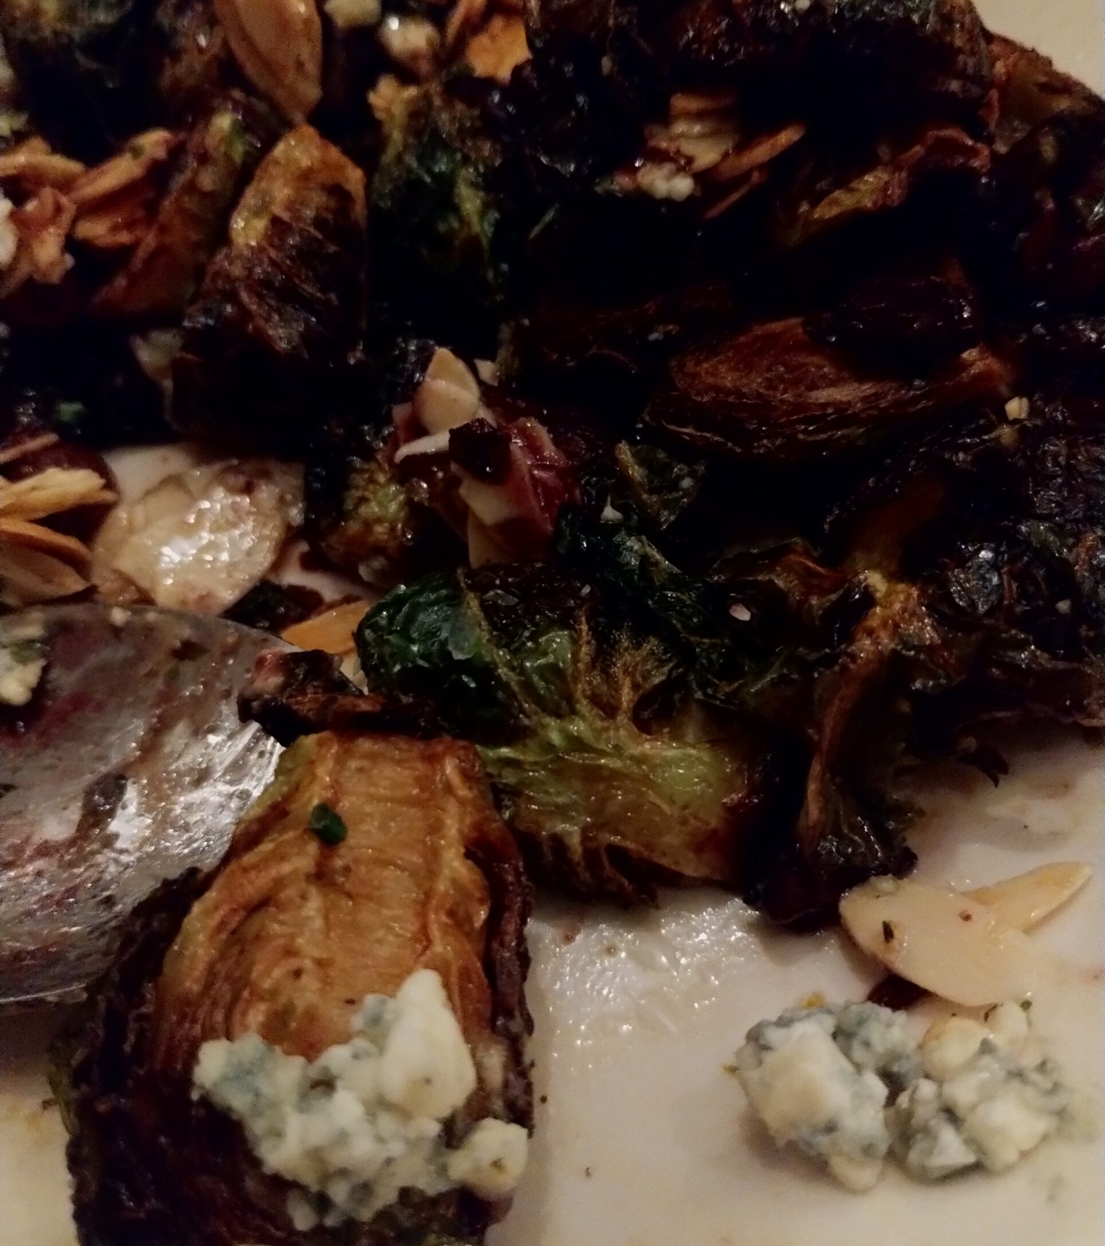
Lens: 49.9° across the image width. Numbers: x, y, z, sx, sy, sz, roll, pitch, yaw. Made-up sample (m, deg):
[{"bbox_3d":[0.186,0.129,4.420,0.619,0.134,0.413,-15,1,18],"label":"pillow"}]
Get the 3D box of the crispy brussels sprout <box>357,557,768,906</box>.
[{"bbox_3d":[0.001,0.011,0.124,0.040,0.023,0.027,0,60,0],"label":"crispy brussels sprout"}]

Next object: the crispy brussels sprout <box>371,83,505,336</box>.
[{"bbox_3d":[-0.015,-0.053,0.152,0.018,0.022,0.025,0,60,0],"label":"crispy brussels sprout"}]

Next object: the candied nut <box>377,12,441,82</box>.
[{"bbox_3d":[-0.019,-0.076,0.158,0.008,0.007,0.008,0,60,0],"label":"candied nut"}]

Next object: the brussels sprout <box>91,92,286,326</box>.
[{"bbox_3d":[-0.045,-0.051,0.148,0.016,0.019,0.026,22,62,12],"label":"brussels sprout"}]

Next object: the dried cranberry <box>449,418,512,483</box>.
[{"bbox_3d":[-0.008,-0.019,0.129,0.006,0.005,0.006,17,62,10],"label":"dried cranberry"}]

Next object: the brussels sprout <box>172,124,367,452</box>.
[{"bbox_3d":[-0.034,-0.040,0.143,0.021,0.026,0.028,3,60,1],"label":"brussels sprout"}]

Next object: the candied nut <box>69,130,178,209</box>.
[{"bbox_3d":[-0.052,-0.055,0.144,0.015,0.005,0.006,-27,63,-14],"label":"candied nut"}]

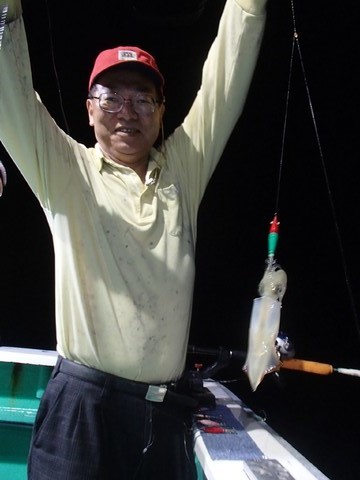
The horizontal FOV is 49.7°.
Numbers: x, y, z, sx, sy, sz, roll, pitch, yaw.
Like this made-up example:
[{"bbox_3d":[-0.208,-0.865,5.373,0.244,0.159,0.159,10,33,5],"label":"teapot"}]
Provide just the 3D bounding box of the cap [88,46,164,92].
[{"bbox_3d":[-0.121,-0.402,0.920,0.180,0.125,0.262,3,3,-16],"label":"cap"}]

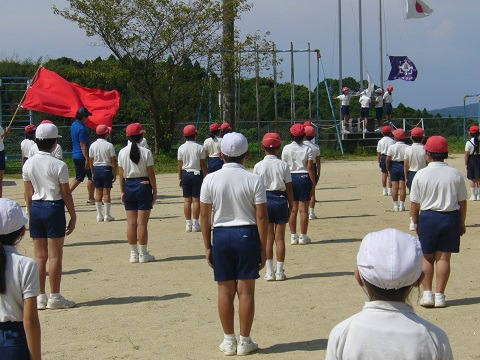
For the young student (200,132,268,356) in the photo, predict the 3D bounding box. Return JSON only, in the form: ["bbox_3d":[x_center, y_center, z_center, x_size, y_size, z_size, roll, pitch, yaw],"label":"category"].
[{"bbox_3d":[-0.032,0.414,7.106,0.440,1.430,0.290,-1,3,7],"label":"young student"}]

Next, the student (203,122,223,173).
[{"bbox_3d":[-0.375,-0.200,17.742,0.390,1.428,0.270,-1,3,9],"label":"student"}]

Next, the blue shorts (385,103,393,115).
[{"bbox_3d":[4.615,-2.201,34.000,0.270,0.340,0.220,-3,4,-35],"label":"blue shorts"}]

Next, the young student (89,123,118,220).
[{"bbox_3d":[-2.017,-0.096,16.100,0.380,1.420,0.250,0,3,22],"label":"young student"}]

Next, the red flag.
[{"bbox_3d":[-3.153,-1.525,20.500,1.750,0.850,0.400,15,3,0],"label":"red flag"}]

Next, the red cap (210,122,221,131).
[{"bbox_3d":[-0.421,-0.928,19.000,0.170,0.135,0.220,1,4,35],"label":"red cap"}]

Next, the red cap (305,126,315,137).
[{"bbox_3d":[1.033,-0.708,16.100,0.175,0.150,0.240,0,3,12],"label":"red cap"}]

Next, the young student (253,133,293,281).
[{"bbox_3d":[0.314,0.248,10.255,0.380,1.380,0.280,-1,3,9],"label":"young student"}]

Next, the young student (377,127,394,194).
[{"bbox_3d":[2.826,-0.358,21.200,0.350,1.350,0.250,-2,3,-18],"label":"young student"}]

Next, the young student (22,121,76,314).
[{"bbox_3d":[-1.487,0.285,8.550,0.380,1.450,0.270,0,3,25],"label":"young student"}]

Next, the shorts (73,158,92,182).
[{"bbox_3d":[-2.818,-0.170,19.600,0.330,0.430,0.360,-2,3,-20],"label":"shorts"}]

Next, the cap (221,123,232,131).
[{"bbox_3d":[-0.251,-0.985,20.400,0.180,0.140,0.240,1,4,28],"label":"cap"}]

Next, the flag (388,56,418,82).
[{"bbox_3d":[5.059,-3.461,34.000,0.950,0.800,0.220,-1,3,0],"label":"flag"}]

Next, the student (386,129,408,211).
[{"bbox_3d":[2.545,-0.162,17.700,0.340,1.330,0.250,-2,3,-15],"label":"student"}]

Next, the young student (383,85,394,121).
[{"bbox_3d":[4.677,-2.268,34.500,0.380,1.430,0.280,-2,3,-25],"label":"young student"}]

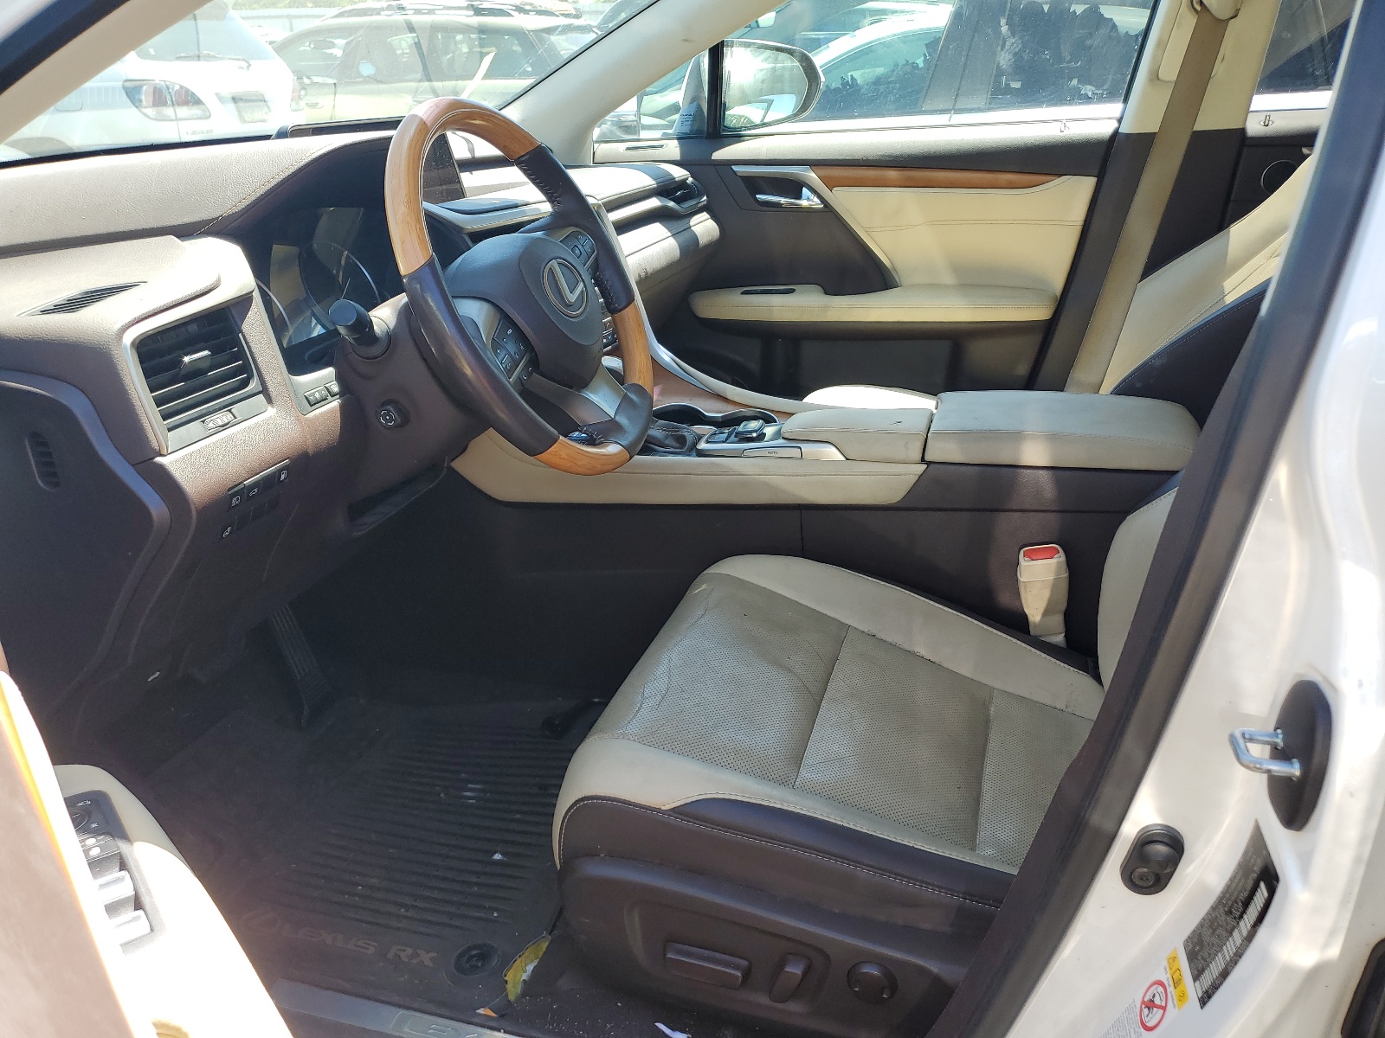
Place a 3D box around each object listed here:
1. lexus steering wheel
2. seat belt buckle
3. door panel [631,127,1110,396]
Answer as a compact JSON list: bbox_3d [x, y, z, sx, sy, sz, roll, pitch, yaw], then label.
[{"bbox_3d":[-0.161,-0.217,1.009,0.100,0.380,0.380,-20,32,25],"label":"lexus steering wheel"},{"bbox_3d":[0.409,0.094,1.205,0.055,0.150,0.036,-2,28,19],"label":"seat belt buckle"},{"bbox_3d":[0.277,-0.417,1.988,0.960,0.600,0.140,3,25,17],"label":"door panel"}]

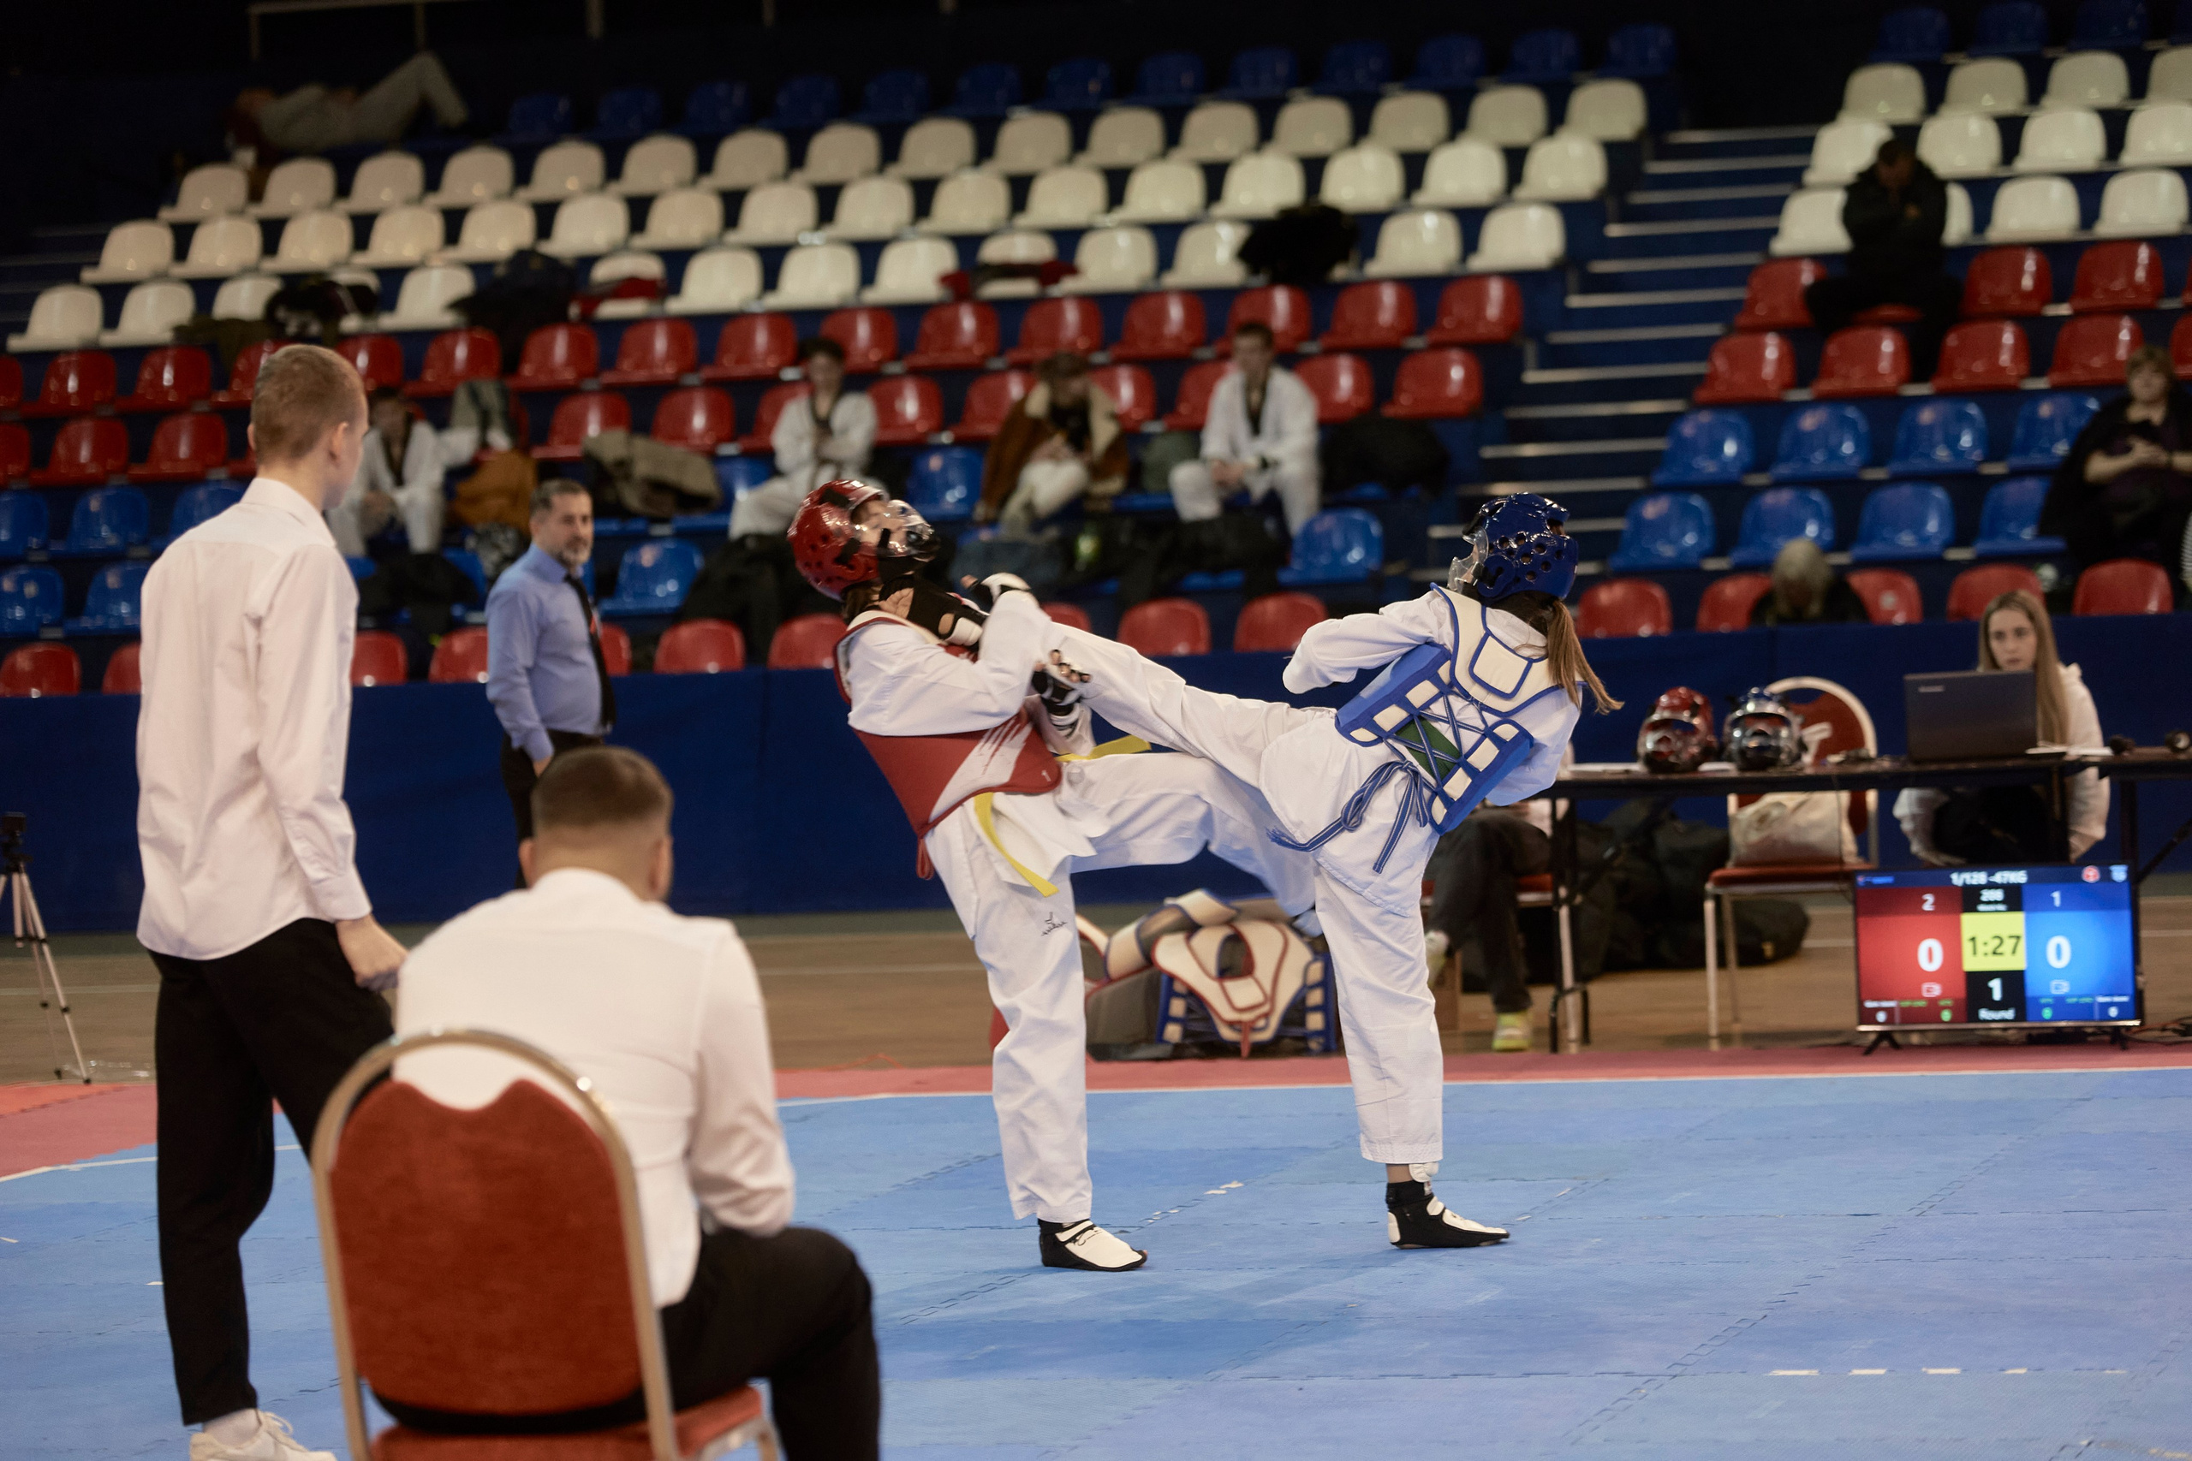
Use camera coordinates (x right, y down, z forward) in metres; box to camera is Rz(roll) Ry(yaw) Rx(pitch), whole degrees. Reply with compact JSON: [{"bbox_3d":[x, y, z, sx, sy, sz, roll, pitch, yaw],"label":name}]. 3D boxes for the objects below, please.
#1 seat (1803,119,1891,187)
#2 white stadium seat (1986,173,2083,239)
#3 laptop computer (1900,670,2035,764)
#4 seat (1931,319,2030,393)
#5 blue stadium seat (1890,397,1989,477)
[{"bbox_3d":[3.346,-2.553,32.467,0.390,0.290,0.380,-2,2,16],"label":"seat"},{"bbox_3d":[4.059,-2.250,31.565,0.365,0.295,0.350,-2,2,16],"label":"white stadium seat"},{"bbox_3d":[2.362,-0.039,19.700,0.360,0.240,0.270,-3,2,-3],"label":"laptop computer"},{"bbox_3d":[3.925,-1.661,32.414,0.390,0.320,0.372,-2,2,16],"label":"seat"},{"bbox_3d":[3.623,-1.255,31.439,0.390,0.320,0.372,-2,2,16],"label":"blue stadium seat"}]

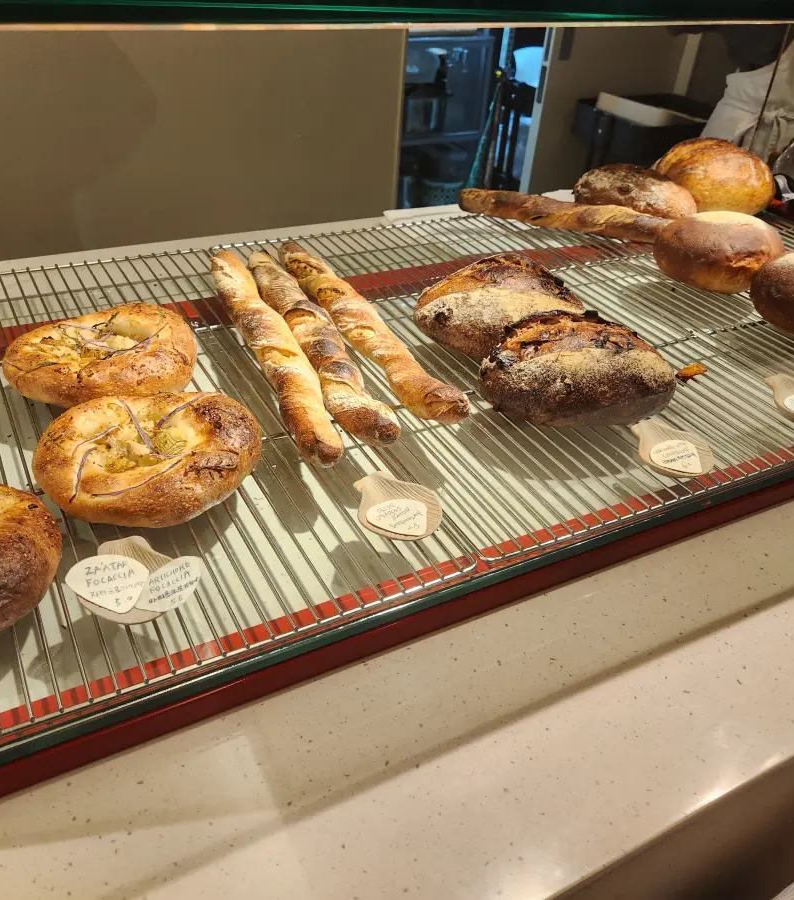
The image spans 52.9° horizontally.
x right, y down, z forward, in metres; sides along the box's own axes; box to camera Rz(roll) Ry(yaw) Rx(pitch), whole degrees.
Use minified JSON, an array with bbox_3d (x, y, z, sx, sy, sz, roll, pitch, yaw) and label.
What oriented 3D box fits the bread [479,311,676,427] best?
[{"bbox_3d":[0.160,-0.073,0.714,0.175,0.076,0.130,-3,36,-13],"label":"bread"}]

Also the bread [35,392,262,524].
[{"bbox_3d":[-0.181,-0.001,0.585,0.157,0.047,0.154,4,35,-3],"label":"bread"}]

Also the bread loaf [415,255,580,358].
[{"bbox_3d":[0.103,-0.141,0.790,0.178,0.074,0.135,-18,41,-29],"label":"bread loaf"}]

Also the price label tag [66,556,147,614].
[{"bbox_3d":[-0.173,0.081,0.477,0.048,0.003,0.052,-7,37,-16],"label":"price label tag"}]

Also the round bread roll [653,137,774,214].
[{"bbox_3d":[0.479,-0.409,1.206,0.160,0.090,0.170,-15,39,-26],"label":"round bread roll"}]

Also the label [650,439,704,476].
[{"bbox_3d":[0.224,0.006,0.634,0.044,0.003,0.045,-9,37,-20],"label":"label"}]

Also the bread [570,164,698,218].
[{"bbox_3d":[0.345,-0.368,1.161,0.175,0.073,0.138,23,38,22],"label":"bread"}]

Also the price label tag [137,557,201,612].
[{"bbox_3d":[-0.141,0.082,0.481,0.052,0.004,0.037,-24,53,-35],"label":"price label tag"}]

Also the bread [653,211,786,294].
[{"bbox_3d":[0.402,-0.249,0.994,0.152,0.082,0.155,-4,36,-14],"label":"bread"}]

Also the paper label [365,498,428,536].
[{"bbox_3d":[0.005,0.048,0.547,0.042,0.003,0.042,-21,42,-32],"label":"paper label"}]

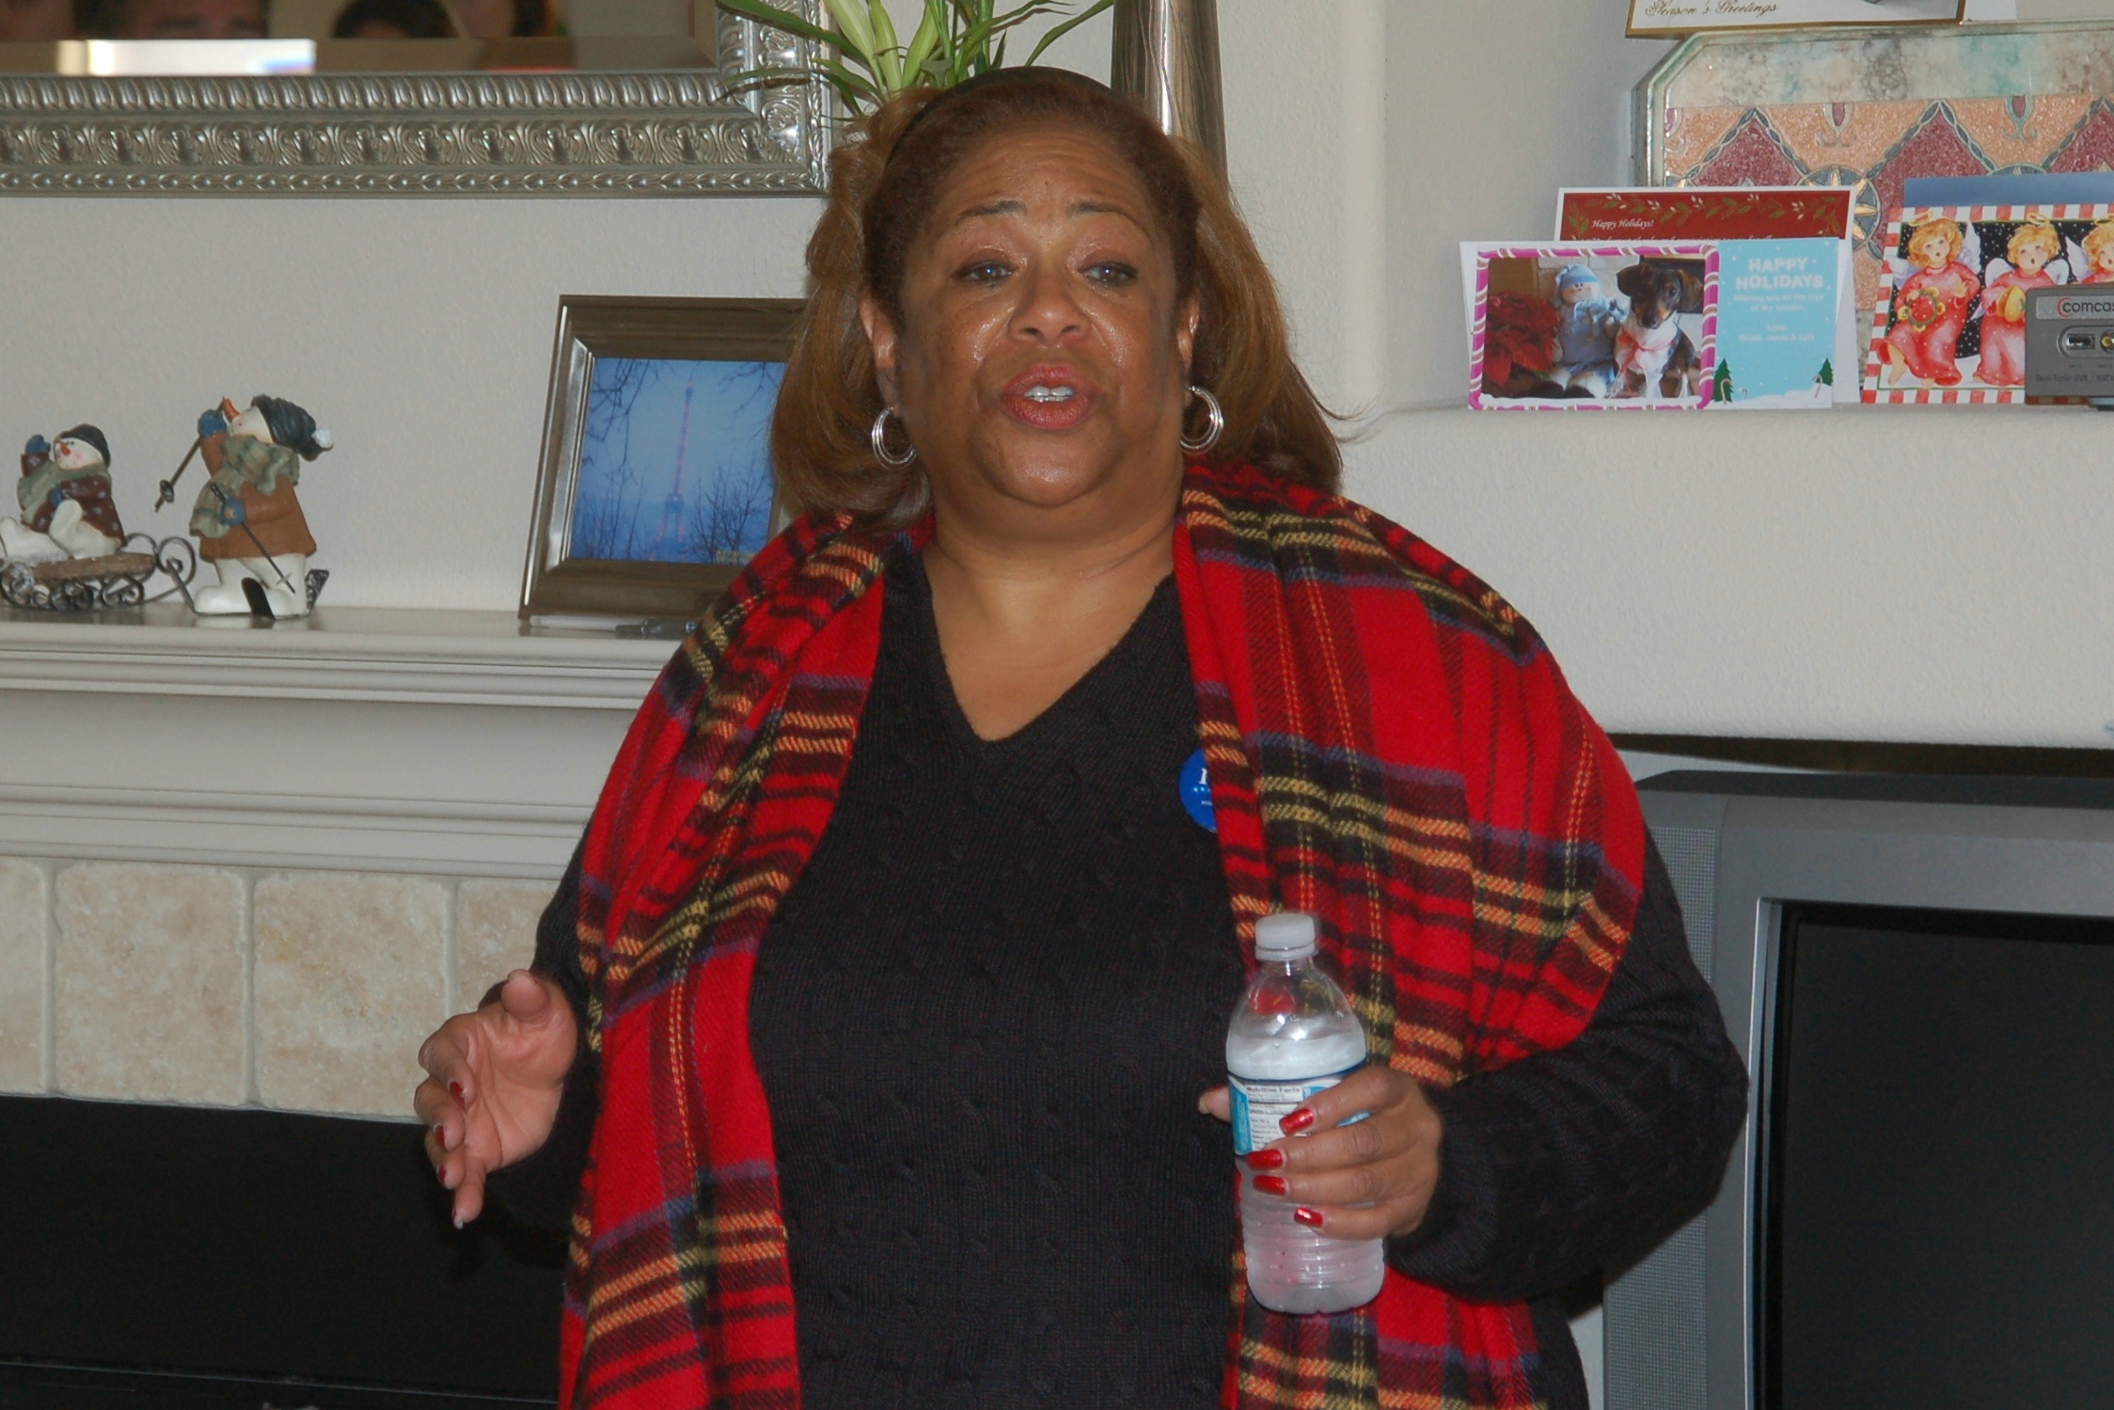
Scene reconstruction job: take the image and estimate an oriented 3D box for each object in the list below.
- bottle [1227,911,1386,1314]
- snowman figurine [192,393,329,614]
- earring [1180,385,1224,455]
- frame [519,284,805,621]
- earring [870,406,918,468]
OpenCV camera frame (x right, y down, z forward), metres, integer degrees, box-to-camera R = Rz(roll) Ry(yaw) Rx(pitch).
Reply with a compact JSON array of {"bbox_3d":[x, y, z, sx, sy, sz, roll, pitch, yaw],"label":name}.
[{"bbox_3d":[0.120,0.200,3.360,0.067,0.193,0.067,-5,9,0],"label":"bottle"},{"bbox_3d":[-0.517,-0.127,4.430,0.098,0.142,0.075,-2,5,-28],"label":"snowman figurine"},{"bbox_3d":[0.072,-0.147,3.550,0.035,0.035,0.007,3,5,30],"label":"earring"},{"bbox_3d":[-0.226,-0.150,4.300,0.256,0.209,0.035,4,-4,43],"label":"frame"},{"bbox_3d":[-0.084,-0.138,3.560,0.033,0.033,0.007,-3,5,-35],"label":"earring"}]

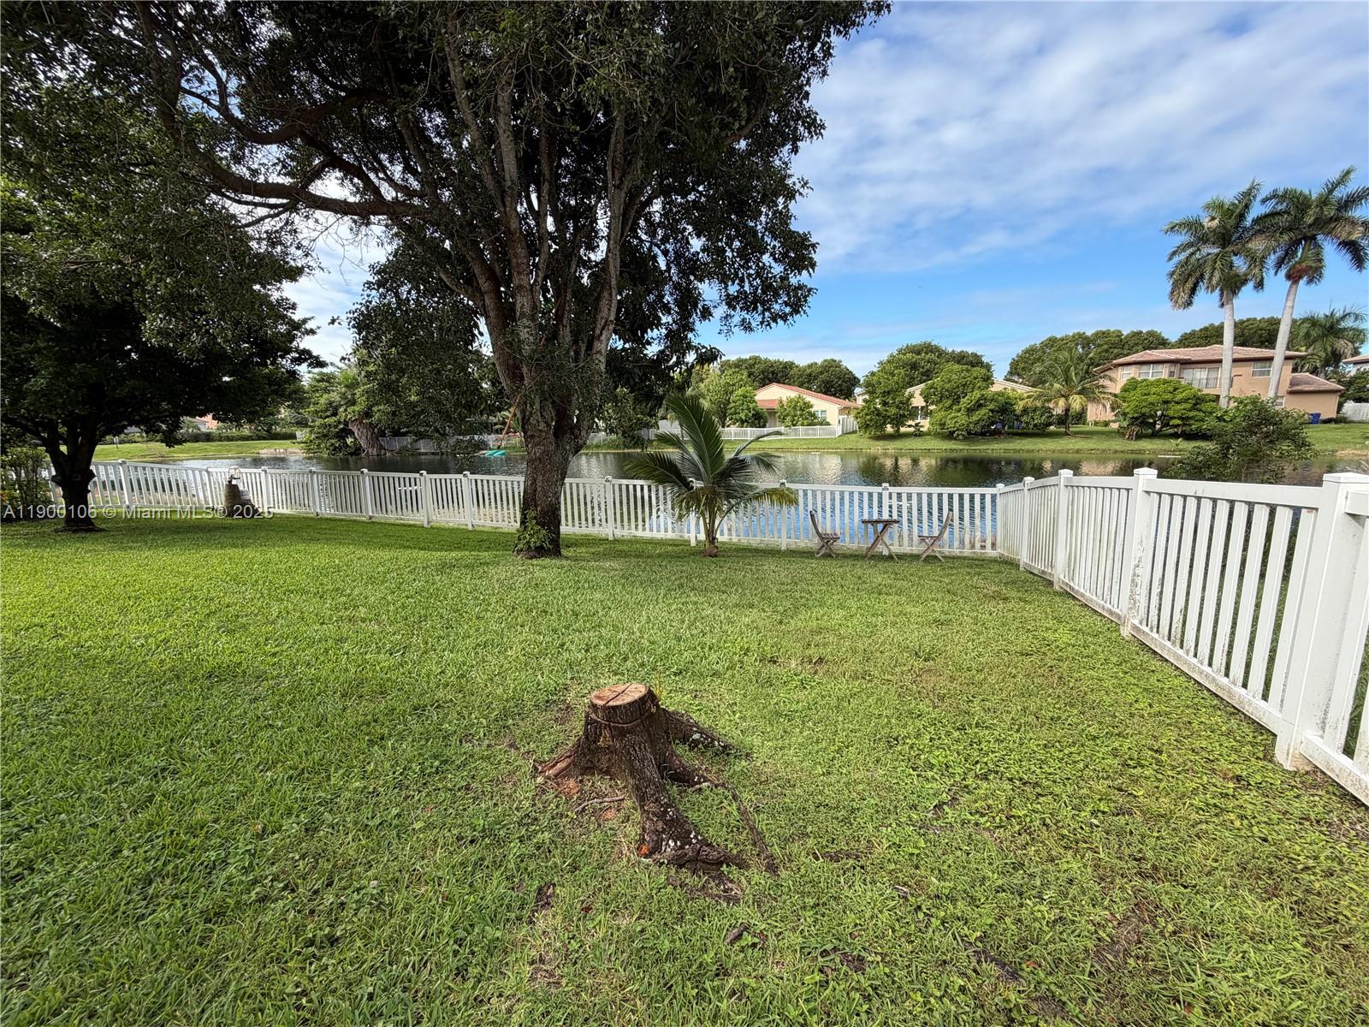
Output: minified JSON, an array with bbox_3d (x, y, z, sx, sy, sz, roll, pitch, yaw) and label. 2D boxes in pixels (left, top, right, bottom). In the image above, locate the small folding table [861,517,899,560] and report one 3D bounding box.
[{"bbox_3d":[3.365,0.433,9.545,0.590,0.690,0.600,2,10,19],"label":"small folding table"}]

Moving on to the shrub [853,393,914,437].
[{"bbox_3d":[19.453,-9.648,54.000,5.100,4.300,4.600,2,10,19],"label":"shrub"}]

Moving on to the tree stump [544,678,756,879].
[{"bbox_3d":[-0.185,0.992,2.254,0.950,0.390,0.840,-1,9,0],"label":"tree stump"}]

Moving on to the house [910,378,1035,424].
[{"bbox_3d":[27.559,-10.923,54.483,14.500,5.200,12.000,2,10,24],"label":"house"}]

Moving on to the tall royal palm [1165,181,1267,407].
[{"bbox_3d":[40.010,-14.746,41.720,5.700,16.000,5.700,7,13,44],"label":"tall royal palm"}]

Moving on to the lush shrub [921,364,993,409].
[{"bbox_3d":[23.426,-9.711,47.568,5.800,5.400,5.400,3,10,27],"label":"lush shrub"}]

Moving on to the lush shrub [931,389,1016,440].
[{"bbox_3d":[27.220,-9.291,52.000,6.900,4.500,5.500,4,11,27],"label":"lush shrub"}]

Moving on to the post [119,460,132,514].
[{"bbox_3d":[-13.646,-0.649,13.494,0.130,1.290,0.130,3,10,23],"label":"post"}]

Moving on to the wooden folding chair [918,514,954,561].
[{"bbox_3d":[4.318,0.379,9.535,0.550,0.810,0.430,2,10,19],"label":"wooden folding chair"}]

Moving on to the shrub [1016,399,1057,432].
[{"bbox_3d":[29.064,-8.075,45.800,2.900,2.500,2.800,4,11,30],"label":"shrub"}]

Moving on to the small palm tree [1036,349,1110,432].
[{"bbox_3d":[34.565,-10.805,49.500,5.000,7.200,4.800,5,11,34],"label":"small palm tree"}]

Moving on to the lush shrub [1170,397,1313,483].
[{"bbox_3d":[9.196,-0.737,9.200,1.550,2.300,1.500,8,13,44],"label":"lush shrub"}]

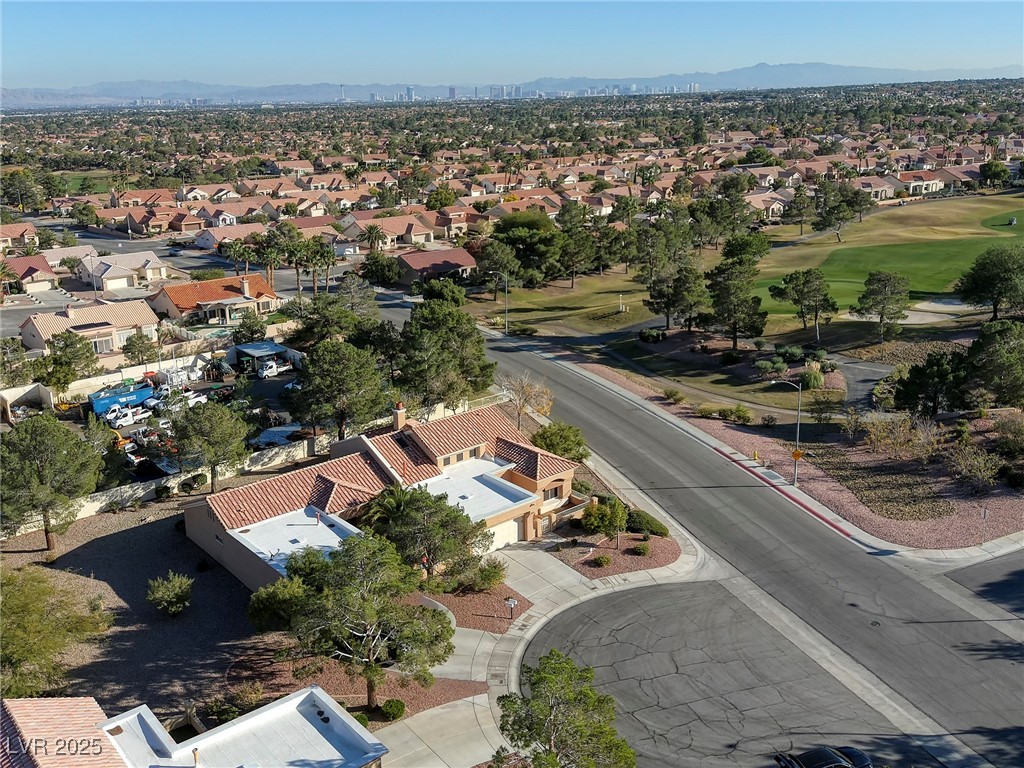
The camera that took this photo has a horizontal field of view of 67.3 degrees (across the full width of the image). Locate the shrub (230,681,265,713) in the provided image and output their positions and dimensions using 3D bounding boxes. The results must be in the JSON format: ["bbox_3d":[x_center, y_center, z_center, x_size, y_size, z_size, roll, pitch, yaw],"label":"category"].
[{"bbox_3d":[-13.750,16.300,40.000,1.700,1.200,1.600,0,20,0],"label":"shrub"}]

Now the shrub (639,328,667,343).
[{"bbox_3d":[18.310,-6.330,100.200,3.500,1.600,3.000,0,20,0],"label":"shrub"}]

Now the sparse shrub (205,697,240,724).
[{"bbox_3d":[-14.750,16.690,39.200,1.750,1.100,1.650,0,20,0],"label":"sparse shrub"}]

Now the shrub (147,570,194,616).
[{"bbox_3d":[-25.286,15.730,56.724,3.200,2.700,3.100,0,21,0],"label":"shrub"}]

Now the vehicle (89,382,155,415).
[{"bbox_3d":[-47.510,1.906,94.004,6.700,2.400,2.300,-16,26,-37],"label":"vehicle"}]

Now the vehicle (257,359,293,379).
[{"bbox_3d":[-32.730,-2.421,106.321,4.900,1.850,1.900,-16,26,-37],"label":"vehicle"}]

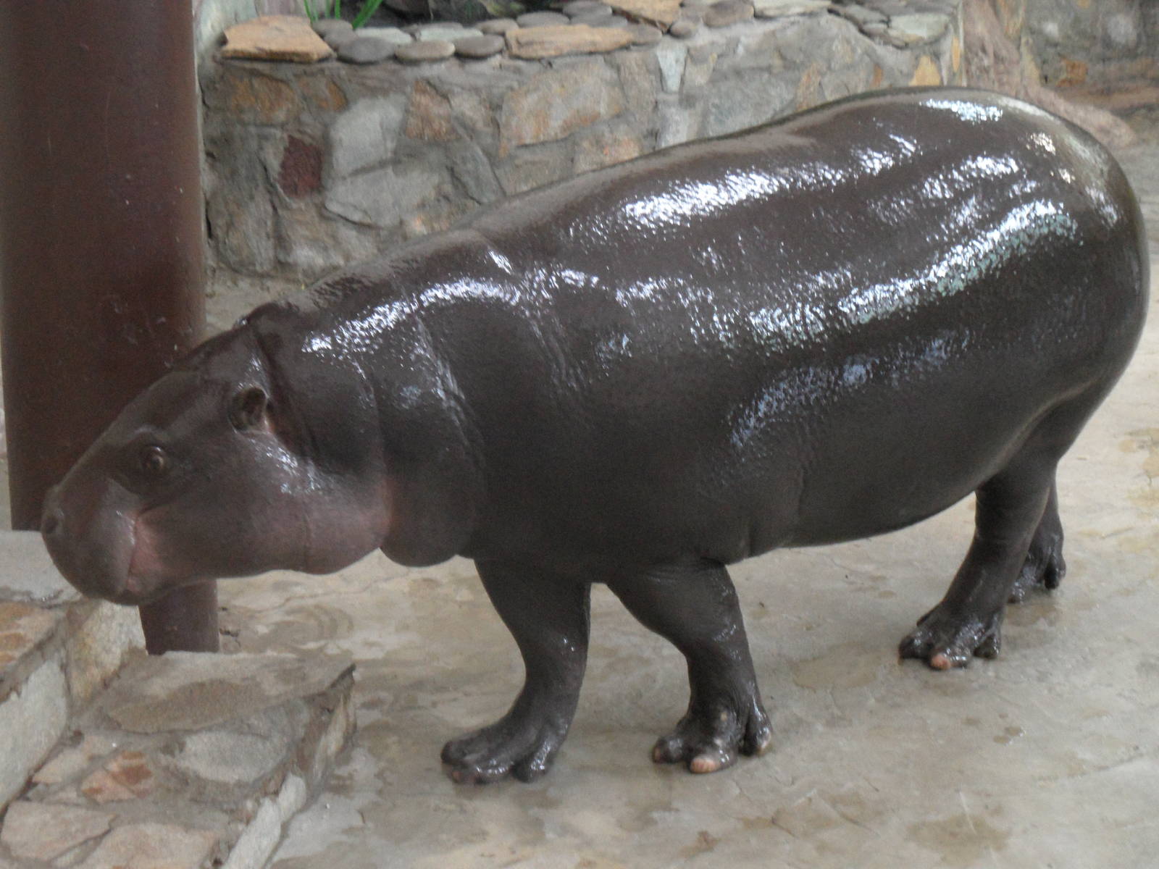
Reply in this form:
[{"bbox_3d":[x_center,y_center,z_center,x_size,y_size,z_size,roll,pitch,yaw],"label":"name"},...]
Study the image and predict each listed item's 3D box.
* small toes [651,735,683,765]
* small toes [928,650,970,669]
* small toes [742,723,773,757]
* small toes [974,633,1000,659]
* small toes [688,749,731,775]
[{"bbox_3d":[0.113,0.401,4.258,0.037,0.033,0.038,19,27,42],"label":"small toes"},{"bbox_3d":[0.500,0.306,4.529,0.046,0.028,0.044,11,23,28],"label":"small toes"},{"bbox_3d":[0.228,0.391,4.281,0.037,0.037,0.040,-1,20,-3],"label":"small toes"},{"bbox_3d":[0.556,0.289,4.568,0.034,0.032,0.036,0,20,0],"label":"small toes"},{"bbox_3d":[0.165,0.414,4.229,0.044,0.029,0.043,9,22,23],"label":"small toes"}]

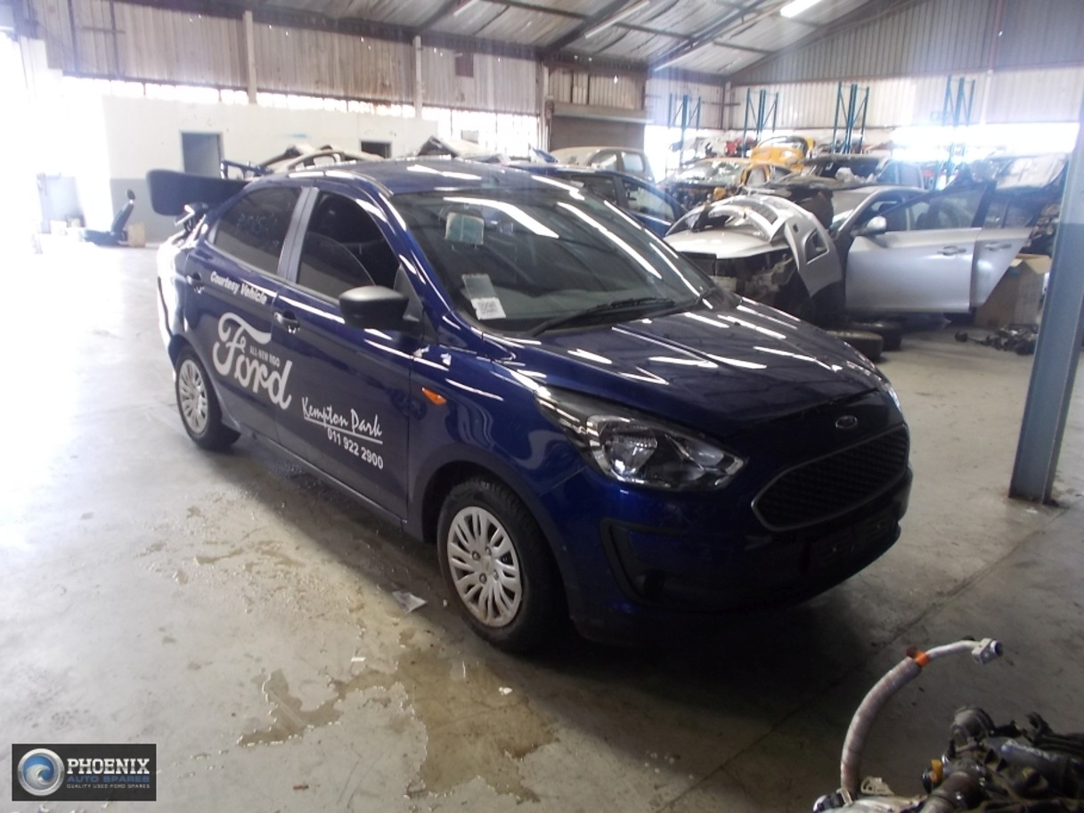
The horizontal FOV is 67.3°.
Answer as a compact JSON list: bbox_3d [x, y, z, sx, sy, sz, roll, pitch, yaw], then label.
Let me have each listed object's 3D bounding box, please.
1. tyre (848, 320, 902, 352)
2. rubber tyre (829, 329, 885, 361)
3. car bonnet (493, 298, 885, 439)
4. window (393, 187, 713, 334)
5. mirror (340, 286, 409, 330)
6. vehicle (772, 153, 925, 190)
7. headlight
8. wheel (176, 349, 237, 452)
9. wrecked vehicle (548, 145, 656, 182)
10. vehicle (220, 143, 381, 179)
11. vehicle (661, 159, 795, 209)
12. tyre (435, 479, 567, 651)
[{"bbox_3d":[3.000,-0.705,7.644,0.600,0.190,0.600,2,17,0],"label":"tyre"},{"bbox_3d":[2.533,-0.543,7.010,0.600,0.200,0.600,3,16,6],"label":"rubber tyre"},{"bbox_3d":[0.583,-0.142,2.719,1.370,0.200,0.910,-13,29,-40],"label":"car bonnet"},{"bbox_3d":[0.037,-0.621,3.224,1.280,0.140,0.850,-13,52,-40],"label":"window"},{"bbox_3d":[-0.533,-0.320,2.636,0.210,0.140,0.130,-13,21,-40],"label":"mirror"},{"bbox_3d":[4.625,-2.934,12.445,1.800,1.650,4.400,12,20,32],"label":"vehicle"},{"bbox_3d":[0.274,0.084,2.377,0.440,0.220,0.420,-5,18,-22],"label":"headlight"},{"bbox_3d":[-1.812,-0.069,4.418,0.190,0.575,0.575,-13,22,-41],"label":"wheel"},{"bbox_3d":[1.034,-4.426,17.035,1.850,1.800,5.000,15,21,40],"label":"wrecked vehicle"},{"bbox_3d":[-3.420,-3.014,12.173,4.000,1.600,1.720,-11,21,-36],"label":"vehicle"},{"bbox_3d":[3.117,-3.352,13.794,1.720,1.600,3.900,12,20,32],"label":"vehicle"},{"bbox_3d":[-0.136,0.502,2.668,0.190,0.575,0.575,-12,21,-38],"label":"tyre"}]

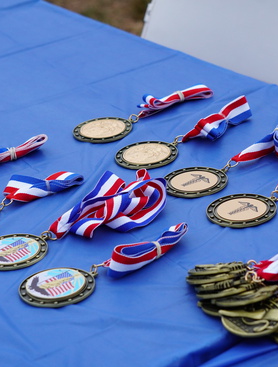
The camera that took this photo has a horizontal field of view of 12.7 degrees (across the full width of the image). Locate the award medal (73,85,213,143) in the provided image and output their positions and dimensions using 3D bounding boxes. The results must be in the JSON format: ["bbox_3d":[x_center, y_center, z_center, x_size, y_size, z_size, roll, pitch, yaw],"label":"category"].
[{"bbox_3d":[0.003,-0.079,1.320,0.161,0.019,0.062,-21,29,-28],"label":"award medal"}]

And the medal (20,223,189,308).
[{"bbox_3d":[-0.024,0.061,1.032,0.159,0.024,0.062,-17,28,-22],"label":"medal"}]

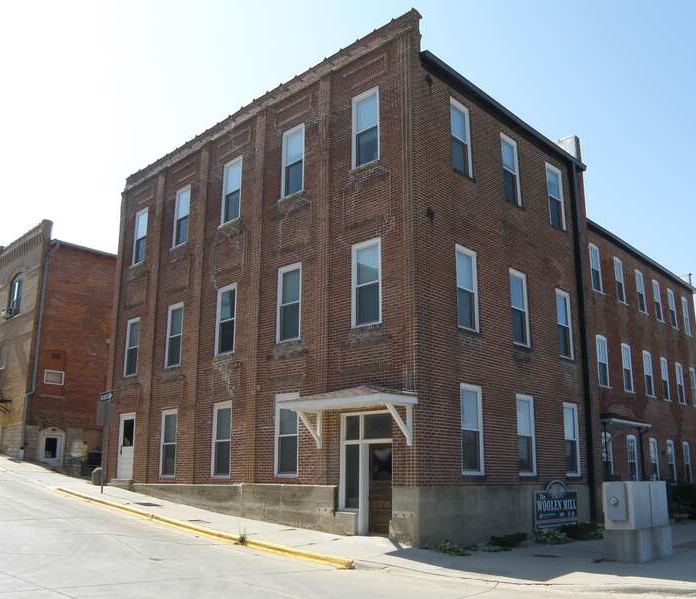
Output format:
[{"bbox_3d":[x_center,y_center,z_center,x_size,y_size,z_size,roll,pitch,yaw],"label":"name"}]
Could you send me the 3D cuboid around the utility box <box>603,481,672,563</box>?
[{"bbox_3d":[4.968,3.777,10.715,1.250,1.250,0.580,14,-21,-42],"label":"utility box"}]

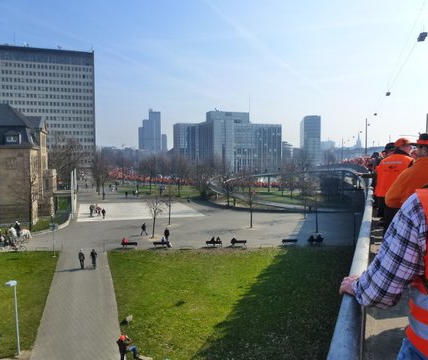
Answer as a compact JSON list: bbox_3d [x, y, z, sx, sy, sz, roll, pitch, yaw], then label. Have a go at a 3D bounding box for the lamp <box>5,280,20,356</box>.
[{"bbox_3d":[-10.430,7.188,17.276,0.650,3.975,0.250,-1,4,-17],"label":"lamp"}]

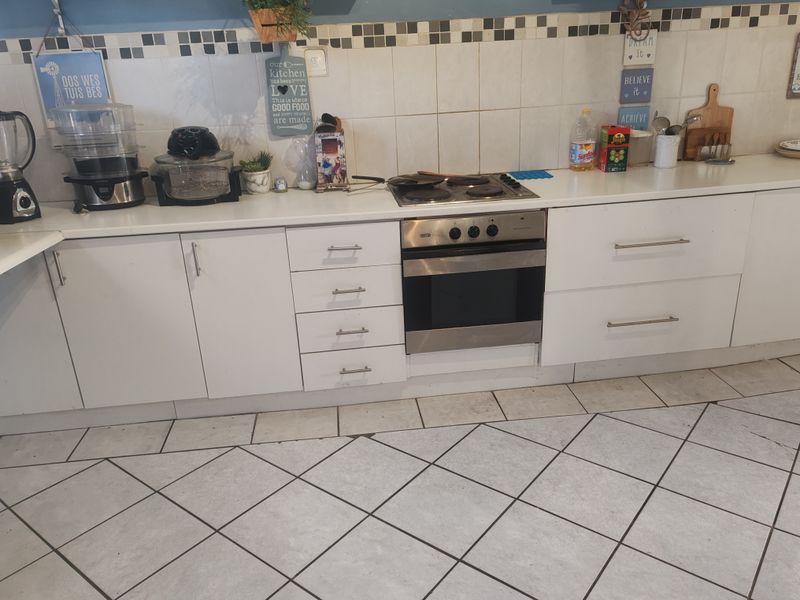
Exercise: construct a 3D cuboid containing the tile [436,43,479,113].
[{"bbox_3d":[0.272,-1.029,2.904,0.200,0.300,0.010,-5,20,-5],"label":"tile"}]

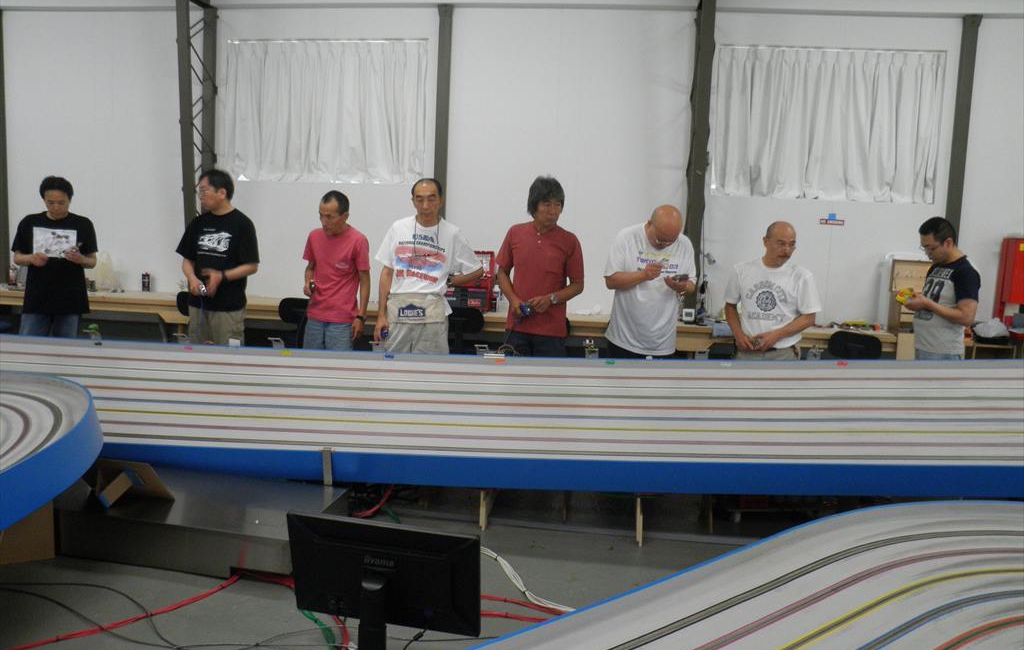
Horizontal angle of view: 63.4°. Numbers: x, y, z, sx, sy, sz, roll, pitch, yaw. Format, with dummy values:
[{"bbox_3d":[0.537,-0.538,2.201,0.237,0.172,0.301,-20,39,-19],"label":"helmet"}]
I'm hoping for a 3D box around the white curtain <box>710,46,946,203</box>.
[{"bbox_3d":[2.445,-1.565,6.454,1.780,1.170,0.120,3,8,6],"label":"white curtain"}]

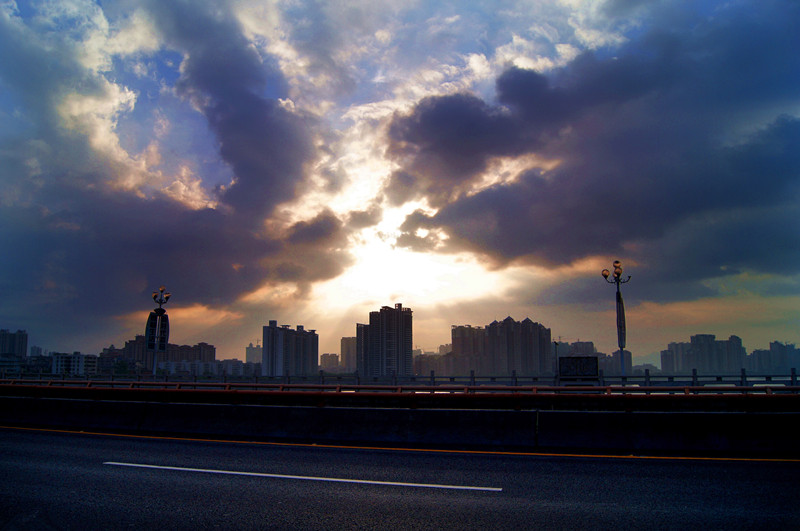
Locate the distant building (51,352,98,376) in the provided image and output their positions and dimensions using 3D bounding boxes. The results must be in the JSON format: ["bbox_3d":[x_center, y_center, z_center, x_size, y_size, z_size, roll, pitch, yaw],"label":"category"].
[{"bbox_3d":[-252.562,77.527,465.601,31.000,19.500,14.000,1,-10,-5],"label":"distant building"}]

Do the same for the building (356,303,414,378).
[{"bbox_3d":[-21.819,105.347,849.499,72.000,97.000,32.000,3,-10,-15],"label":"building"}]

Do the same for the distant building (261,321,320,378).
[{"bbox_3d":[-146.030,110.952,802.854,75.000,70.000,28.000,10,-14,-44],"label":"distant building"}]

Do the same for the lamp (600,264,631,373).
[{"bbox_3d":[10.626,3.145,28.935,1.350,6.600,1.500,-3,-10,17],"label":"lamp"}]

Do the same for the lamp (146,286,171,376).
[{"bbox_3d":[-14.954,4.533,36.930,1.350,6.600,1.500,-3,-10,17],"label":"lamp"}]

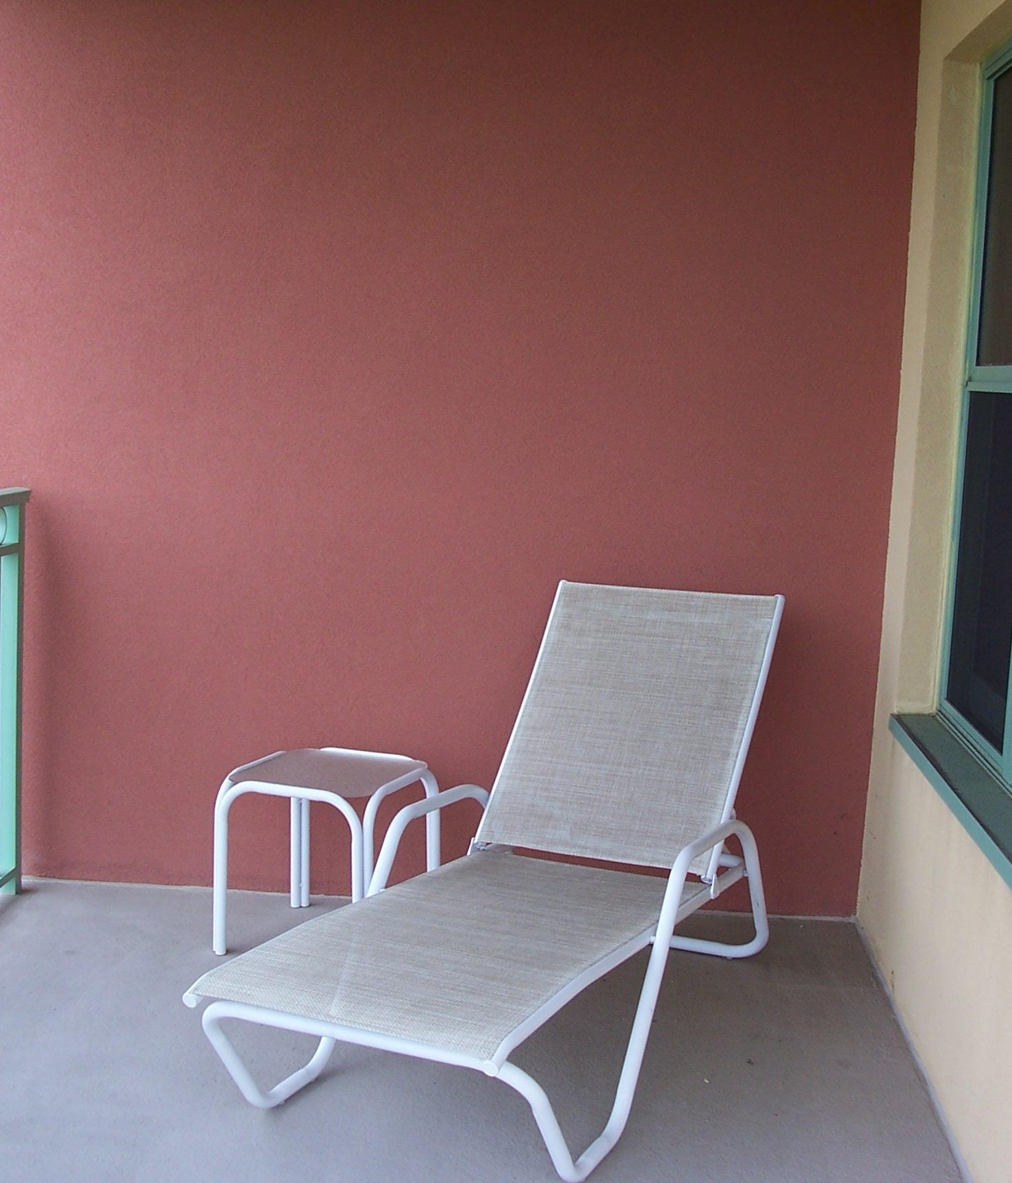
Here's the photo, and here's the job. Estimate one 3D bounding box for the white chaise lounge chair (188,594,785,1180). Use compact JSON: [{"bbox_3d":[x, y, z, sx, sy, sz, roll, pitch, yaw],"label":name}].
[{"bbox_3d":[0.061,0.524,3.387,0.671,0.912,1.727,6,8,23],"label":"white chaise lounge chair"}]

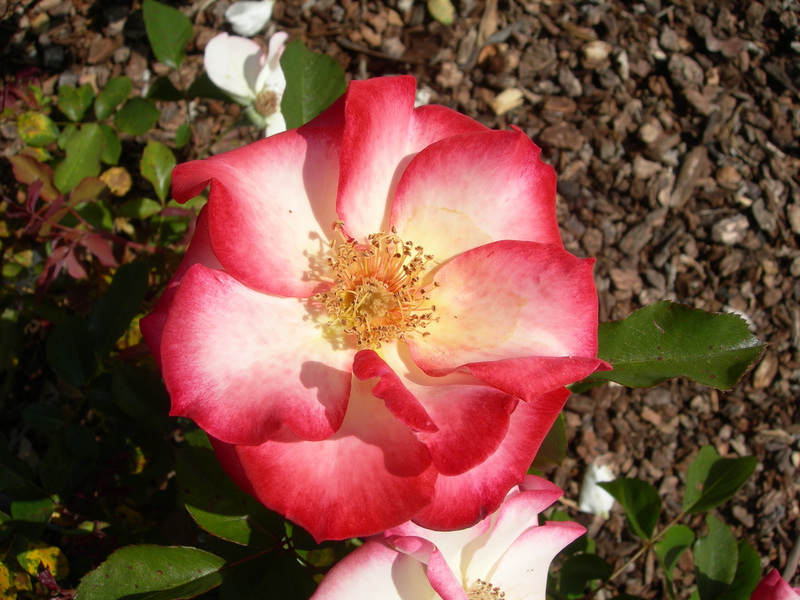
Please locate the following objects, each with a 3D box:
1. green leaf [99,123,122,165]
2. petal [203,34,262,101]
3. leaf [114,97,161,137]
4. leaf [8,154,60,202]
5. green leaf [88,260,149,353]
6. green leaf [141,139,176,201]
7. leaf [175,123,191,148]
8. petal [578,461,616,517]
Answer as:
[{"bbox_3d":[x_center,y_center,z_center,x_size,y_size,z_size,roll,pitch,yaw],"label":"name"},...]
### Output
[{"bbox_3d":[-0.198,-0.107,0.601,0.017,0.004,0.036,-25,72,-9],"label":"green leaf"},{"bbox_3d":[-0.106,-0.148,0.560,0.038,0.015,0.052,-34,73,-11],"label":"petal"},{"bbox_3d":[-0.176,-0.123,0.591,0.030,0.005,0.026,-13,70,-5],"label":"leaf"},{"bbox_3d":[-0.225,-0.075,0.541,0.046,0.005,0.019,38,74,13],"label":"leaf"},{"bbox_3d":[-0.167,0.004,0.520,0.025,0.010,0.060,22,72,8],"label":"green leaf"},{"bbox_3d":[-0.171,-0.091,0.620,0.025,0.010,0.051,-13,71,-5],"label":"green leaf"},{"bbox_3d":[-0.164,-0.124,0.660,0.011,0.005,0.021,15,71,5],"label":"leaf"},{"bbox_3d":[0.157,0.150,0.700,0.030,0.012,0.041,0,70,0],"label":"petal"}]

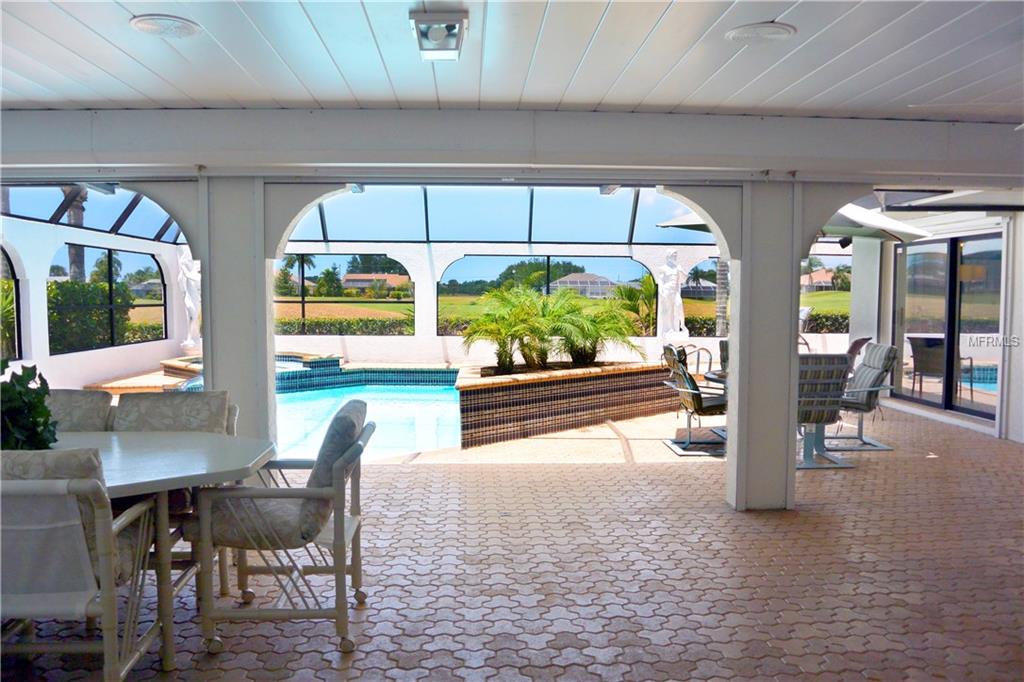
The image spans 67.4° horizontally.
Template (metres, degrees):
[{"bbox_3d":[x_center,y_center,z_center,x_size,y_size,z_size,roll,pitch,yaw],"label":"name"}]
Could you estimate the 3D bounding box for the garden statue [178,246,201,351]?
[{"bbox_3d":[-5.608,-0.768,13.456,0.500,1.780,0.450,-1,4,-20],"label":"garden statue"}]

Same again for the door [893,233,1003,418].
[{"bbox_3d":[5.212,-0.207,9.146,0.130,2.050,2.420,0,4,-4],"label":"door"}]

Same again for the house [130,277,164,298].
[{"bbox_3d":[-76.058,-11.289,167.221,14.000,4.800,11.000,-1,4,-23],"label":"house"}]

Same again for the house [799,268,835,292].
[{"bbox_3d":[54.057,-11.138,145.230,13.000,5.000,11.000,1,4,18],"label":"house"}]

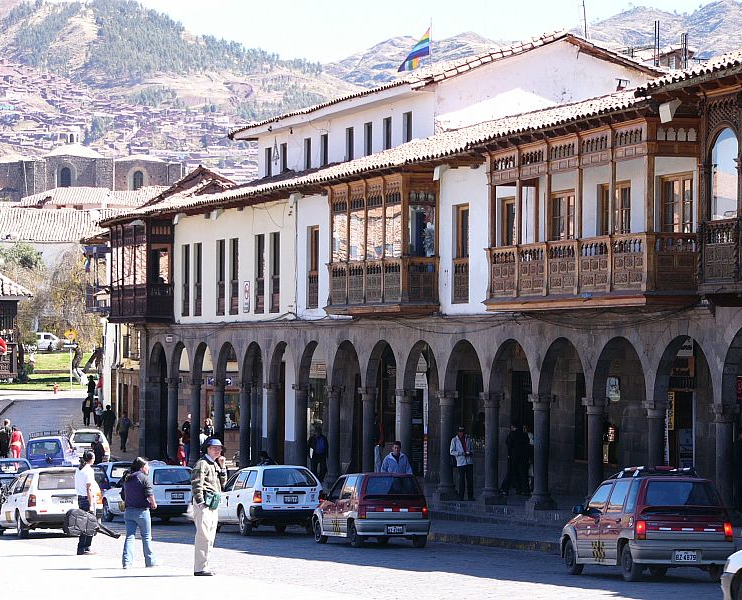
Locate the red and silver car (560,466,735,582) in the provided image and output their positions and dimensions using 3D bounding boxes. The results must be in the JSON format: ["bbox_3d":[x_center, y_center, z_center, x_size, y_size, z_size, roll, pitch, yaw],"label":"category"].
[{"bbox_3d":[3.730,3.070,36.000,1.420,1.480,3.360,0,-3,-12],"label":"red and silver car"}]

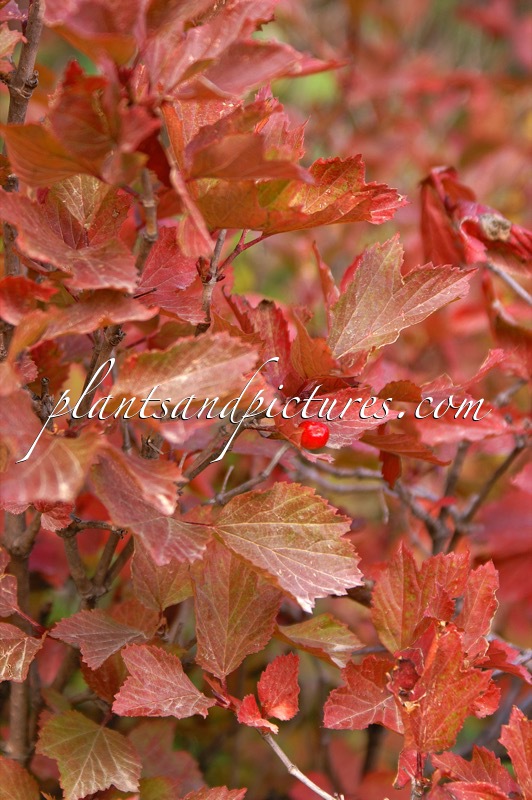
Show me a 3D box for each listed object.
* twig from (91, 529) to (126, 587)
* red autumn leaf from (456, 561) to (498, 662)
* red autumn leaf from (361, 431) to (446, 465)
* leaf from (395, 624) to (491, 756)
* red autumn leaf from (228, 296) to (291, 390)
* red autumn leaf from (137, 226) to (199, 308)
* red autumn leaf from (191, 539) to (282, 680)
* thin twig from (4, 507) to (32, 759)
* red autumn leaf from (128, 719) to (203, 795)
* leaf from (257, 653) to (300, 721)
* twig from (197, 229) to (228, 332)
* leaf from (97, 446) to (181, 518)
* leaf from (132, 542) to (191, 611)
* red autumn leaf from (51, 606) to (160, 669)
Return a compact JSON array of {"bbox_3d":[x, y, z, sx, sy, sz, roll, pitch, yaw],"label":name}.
[{"bbox_3d":[-0.062,0.063,0.790,0.005,0.024,0.005,25,3,0],"label":"twig"},{"bbox_3d":[0.078,0.078,0.736,0.016,0.036,0.010,14,6,26],"label":"red autumn leaf"},{"bbox_3d":[0.054,0.018,0.775,0.034,0.008,0.020,18,14,3],"label":"red autumn leaf"},{"bbox_3d":[0.068,0.110,0.765,0.035,0.047,0.015,8,-9,7],"label":"leaf"},{"bbox_3d":[-0.003,-0.023,0.800,0.025,0.038,0.022,0,10,0],"label":"red autumn leaf"},{"bbox_3d":[-0.037,-0.049,0.751,0.027,0.033,0.013,-2,19,-5],"label":"red autumn leaf"},{"bbox_3d":[-0.012,0.084,0.808,0.037,0.062,0.012,3,-24,1],"label":"red autumn leaf"},{"bbox_3d":[-0.102,0.098,0.820,0.009,0.103,0.009,-1,6,0],"label":"thin twig"},{"bbox_3d":[-0.043,0.154,0.864,0.032,0.036,0.010,-10,-30,-6],"label":"red autumn leaf"},{"bbox_3d":[0.005,0.110,0.765,0.015,0.025,0.009,21,-6,2],"label":"leaf"},{"bbox_3d":[-0.022,-0.047,0.800,0.005,0.043,0.005,11,0,0],"label":"twig"},{"bbox_3d":[-0.048,0.031,0.760,0.034,0.014,0.030,26,47,17],"label":"leaf"},{"bbox_3d":[-0.041,0.067,0.780,0.025,0.032,0.011,0,-12,0],"label":"leaf"},{"bbox_3d":[-0.063,0.092,0.775,0.043,0.010,0.033,0,37,0],"label":"red autumn leaf"}]

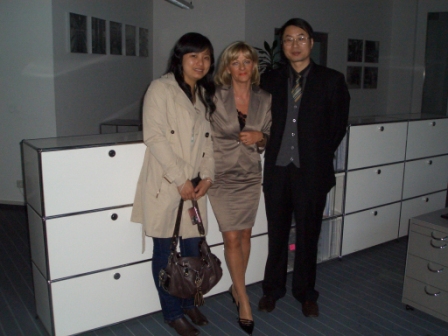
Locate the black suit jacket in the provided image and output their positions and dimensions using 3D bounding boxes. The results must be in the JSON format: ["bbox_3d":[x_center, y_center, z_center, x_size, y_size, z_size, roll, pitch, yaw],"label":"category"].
[{"bbox_3d":[0.467,-0.234,2.804,0.560,0.800,0.340,4,12,17],"label":"black suit jacket"}]

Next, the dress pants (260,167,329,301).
[{"bbox_3d":[0.452,0.375,2.925,0.390,0.960,0.280,4,12,18],"label":"dress pants"}]

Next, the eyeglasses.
[{"bbox_3d":[0.425,-0.729,2.678,0.138,0.045,0.140,0,10,20],"label":"eyeglasses"}]

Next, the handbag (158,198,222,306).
[{"bbox_3d":[-0.185,0.483,2.572,0.330,0.540,0.170,-5,12,-25],"label":"handbag"}]

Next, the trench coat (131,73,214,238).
[{"bbox_3d":[-0.267,-0.062,2.541,0.460,0.910,0.340,-8,14,-36],"label":"trench coat"}]

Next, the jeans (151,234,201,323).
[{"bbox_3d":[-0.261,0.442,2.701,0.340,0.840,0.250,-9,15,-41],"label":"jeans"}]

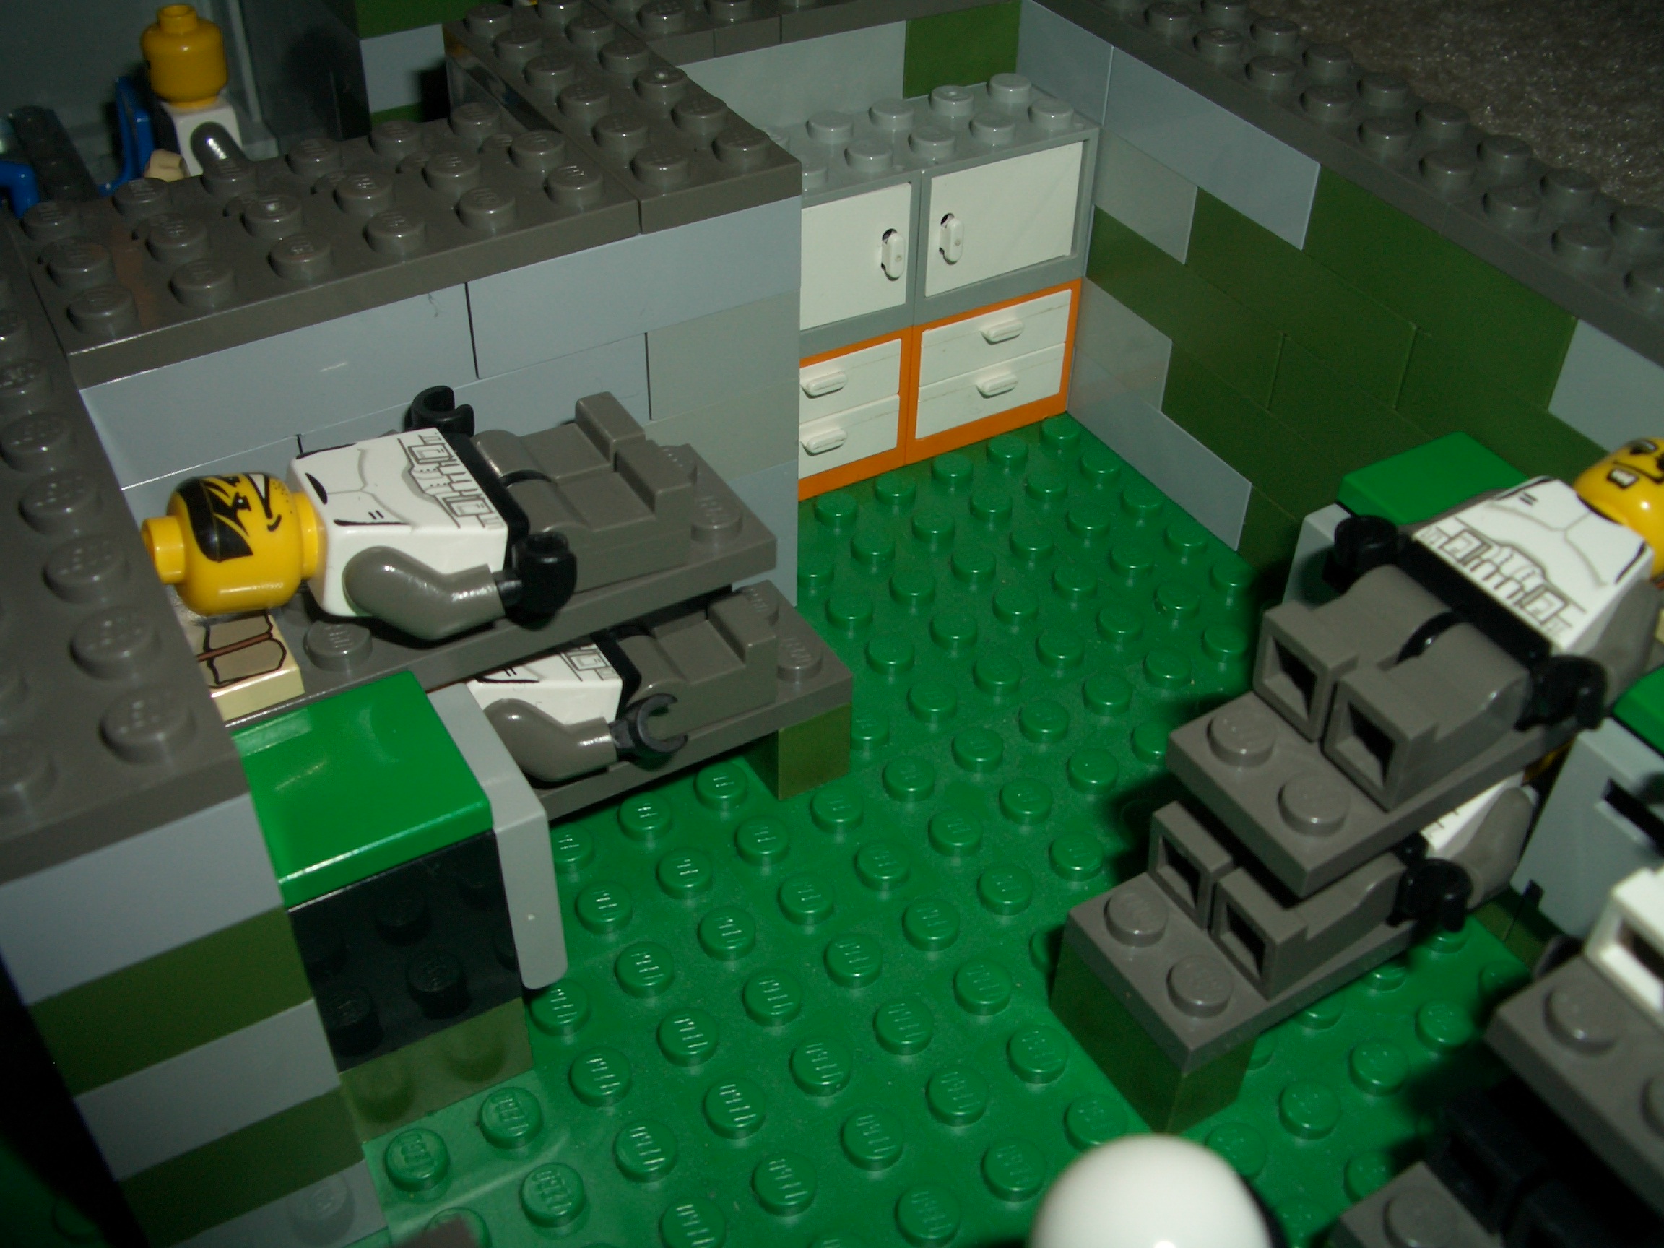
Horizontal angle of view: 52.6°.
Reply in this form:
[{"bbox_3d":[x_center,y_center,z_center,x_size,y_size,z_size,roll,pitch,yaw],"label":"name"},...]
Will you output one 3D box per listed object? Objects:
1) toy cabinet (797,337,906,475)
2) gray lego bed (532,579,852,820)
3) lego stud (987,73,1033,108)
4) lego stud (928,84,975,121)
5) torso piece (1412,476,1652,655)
[{"bbox_3d":[-0.005,-0.027,0.197,0.024,0.019,0.016,-20,46,-24],"label":"toy cabinet"},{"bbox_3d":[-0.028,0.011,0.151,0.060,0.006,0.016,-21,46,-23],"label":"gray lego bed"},{"bbox_3d":[0.021,-0.062,0.194,0.005,0.002,0.005,1,41,-1],"label":"lego stud"},{"bbox_3d":[0.014,-0.059,0.191,0.005,0.002,0.005,1,41,-1],"label":"lego stud"},{"bbox_3d":[0.055,-0.003,0.131,0.013,0.008,0.016,-29,49,-14],"label":"torso piece"}]

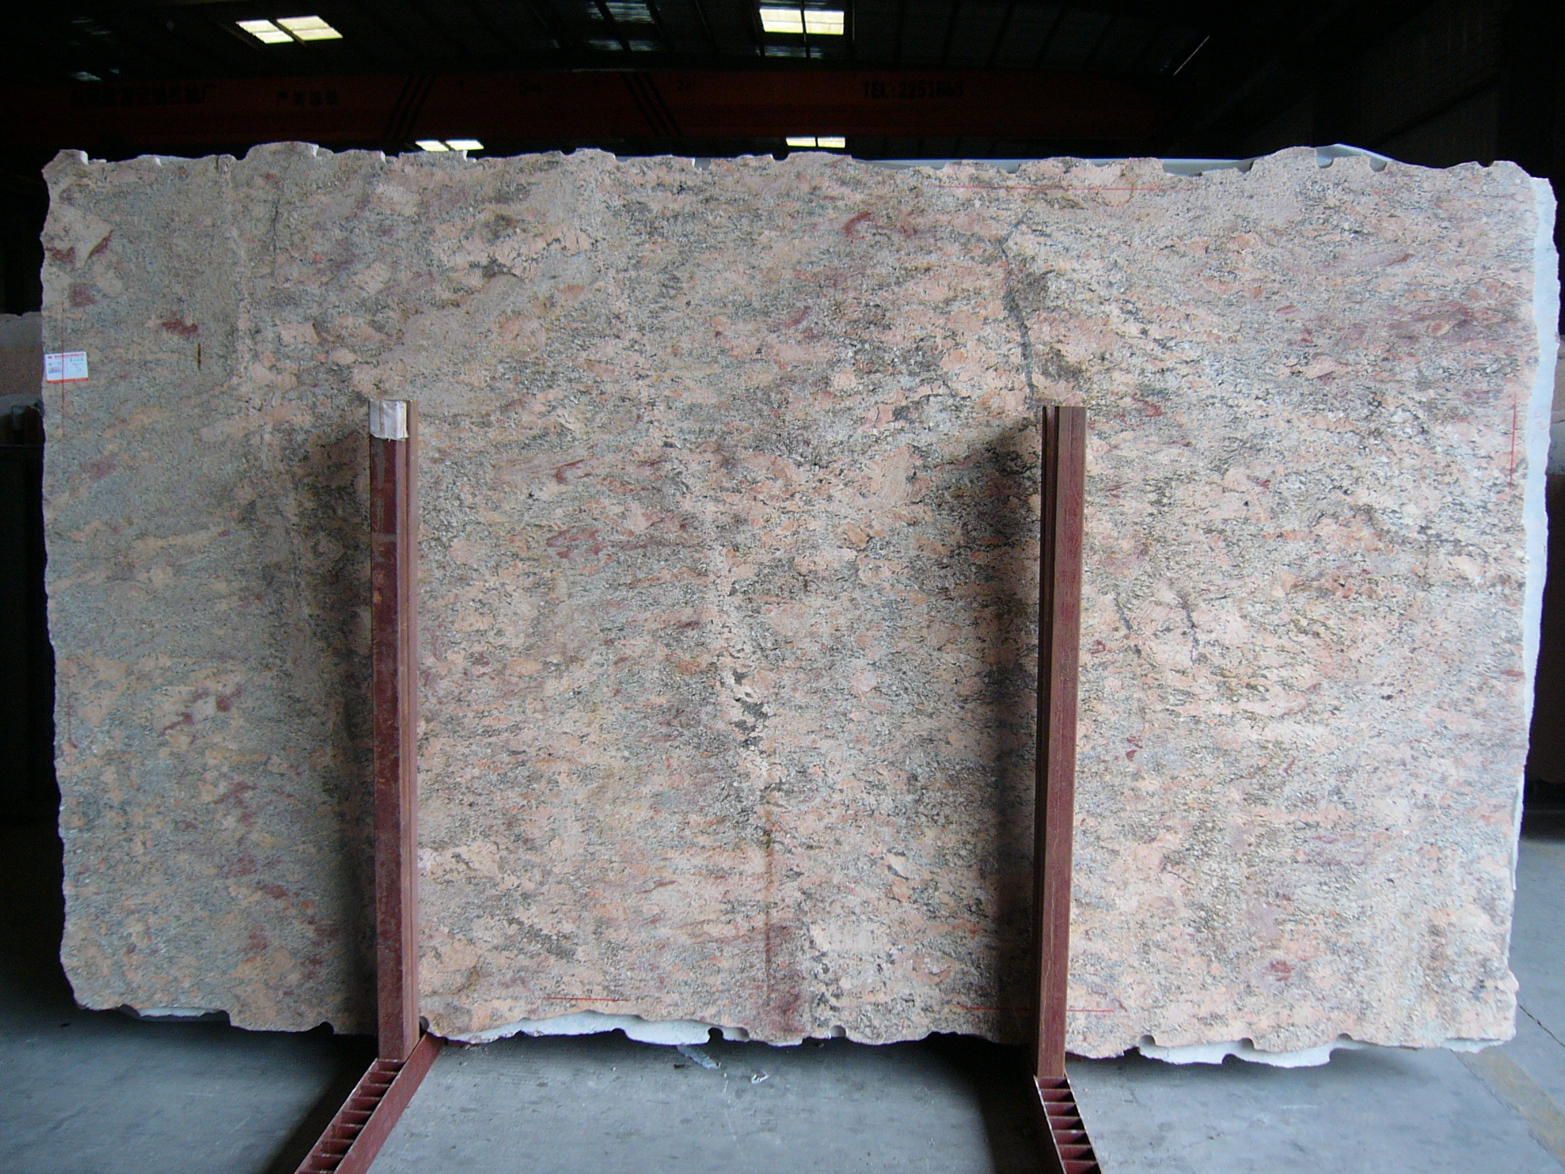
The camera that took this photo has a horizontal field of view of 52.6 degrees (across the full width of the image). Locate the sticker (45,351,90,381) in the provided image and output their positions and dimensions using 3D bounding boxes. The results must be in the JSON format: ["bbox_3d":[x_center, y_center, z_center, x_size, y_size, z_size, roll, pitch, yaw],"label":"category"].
[{"bbox_3d":[-1.537,-0.471,3.400,0.088,0.062,0.002,-4,4,3],"label":"sticker"}]

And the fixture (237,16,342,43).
[{"bbox_3d":[-8.721,-9.861,28.000,1.470,0.100,1.550,1,5,2],"label":"fixture"}]

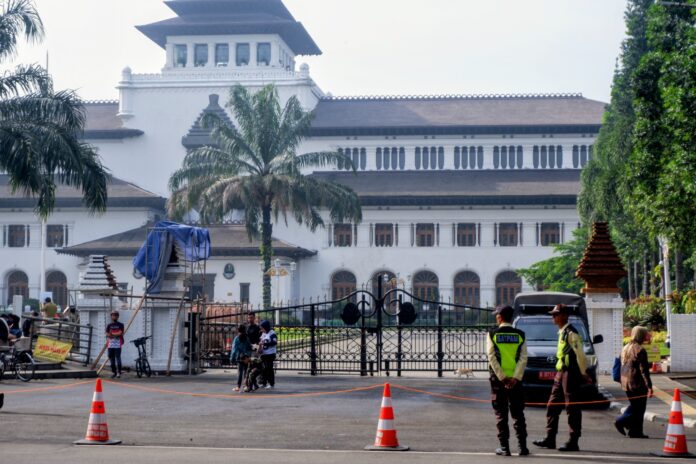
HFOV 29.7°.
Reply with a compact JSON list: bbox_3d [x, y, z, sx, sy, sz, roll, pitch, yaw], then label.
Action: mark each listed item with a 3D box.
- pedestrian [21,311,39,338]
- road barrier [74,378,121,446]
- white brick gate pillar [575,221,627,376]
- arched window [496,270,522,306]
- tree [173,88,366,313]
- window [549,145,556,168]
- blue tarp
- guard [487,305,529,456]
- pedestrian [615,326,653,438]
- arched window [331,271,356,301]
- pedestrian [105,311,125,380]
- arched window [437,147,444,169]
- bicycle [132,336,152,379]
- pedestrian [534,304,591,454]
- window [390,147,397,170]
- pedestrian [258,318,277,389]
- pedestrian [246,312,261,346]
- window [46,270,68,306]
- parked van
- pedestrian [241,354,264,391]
[{"bbox_3d":[-8.431,2.820,34.800,0.450,1.400,0.450,2,-4,-26],"label":"pedestrian"},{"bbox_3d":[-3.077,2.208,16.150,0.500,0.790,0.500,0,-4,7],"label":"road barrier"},{"bbox_3d":[6.518,1.710,33.800,1.220,3.880,1.220,0,-4,7],"label":"white brick gate pillar"},{"bbox_3d":[13.974,5.138,114.100,2.250,3.500,0.350,0,-4,7],"label":"arched window"},{"bbox_3d":[-4.462,-0.937,72.367,10.500,14.180,10.500,0,-4,7],"label":"tree"},{"bbox_3d":[18.910,-6.928,121.681,0.600,2.168,0.300,0,-4,7],"label":"window"},{"bbox_3d":[-4.726,0.683,35.200,1.900,1.950,1.500,0,-4,7],"label":"blue tarp"},{"bbox_3d":[1.852,1.714,15.286,0.500,1.716,0.380,0,-4,-3],"label":"guard"},{"bbox_3d":[3.836,2.002,17.661,0.500,1.500,0.500,1,-4,-21],"label":"pedestrian"},{"bbox_3d":[-0.326,5.215,115.800,2.250,3.500,0.350,0,-4,7],"label":"arched window"},{"bbox_3d":[-5.913,2.845,33.368,0.500,1.672,0.340,1,-4,-6],"label":"pedestrian"},{"bbox_3d":[8.588,-6.738,121.000,0.560,2.080,0.250,0,-4,7],"label":"arched window"},{"bbox_3d":[-5.288,3.192,33.667,0.570,1.050,1.500,0,-4,5],"label":"bicycle"},{"bbox_3d":[2.517,1.712,15.500,0.570,1.710,0.500,1,-4,-7],"label":"pedestrian"},{"bbox_3d":[4.365,-6.886,123.415,0.600,2.124,0.300,0,-4,7],"label":"window"},{"bbox_3d":[-1.760,2.672,28.750,0.350,1.480,0.440,2,-4,-25],"label":"pedestrian"},{"bbox_3d":[-2.182,2.682,30.292,0.460,1.660,0.320,-1,-4,23],"label":"pedestrian"},{"bbox_3d":[-26.445,5.225,119.465,2.100,3.451,0.400,0,-4,7],"label":"window"},{"bbox_3d":[3.985,2.225,25.888,1.750,2.070,4.800,0,-4,8],"label":"parked van"},{"bbox_3d":[-2.053,2.971,27.971,0.600,0.800,0.500,3,-5,-41],"label":"pedestrian"}]

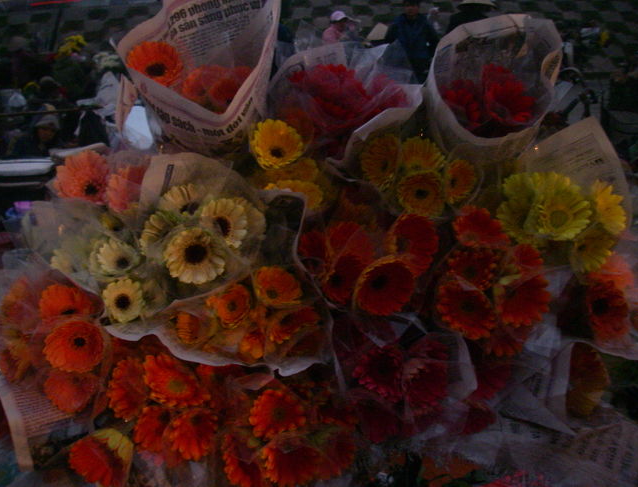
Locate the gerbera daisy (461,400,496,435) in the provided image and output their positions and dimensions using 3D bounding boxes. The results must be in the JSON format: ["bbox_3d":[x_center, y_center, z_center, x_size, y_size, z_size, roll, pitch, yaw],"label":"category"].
[{"bbox_3d":[0.228,0.251,1.028,0.066,0.066,0.032,-1,-19,-3],"label":"gerbera daisy"}]

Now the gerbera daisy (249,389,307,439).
[{"bbox_3d":[-0.059,0.242,1.008,0.084,0.036,0.084,-2,68,-4],"label":"gerbera daisy"}]

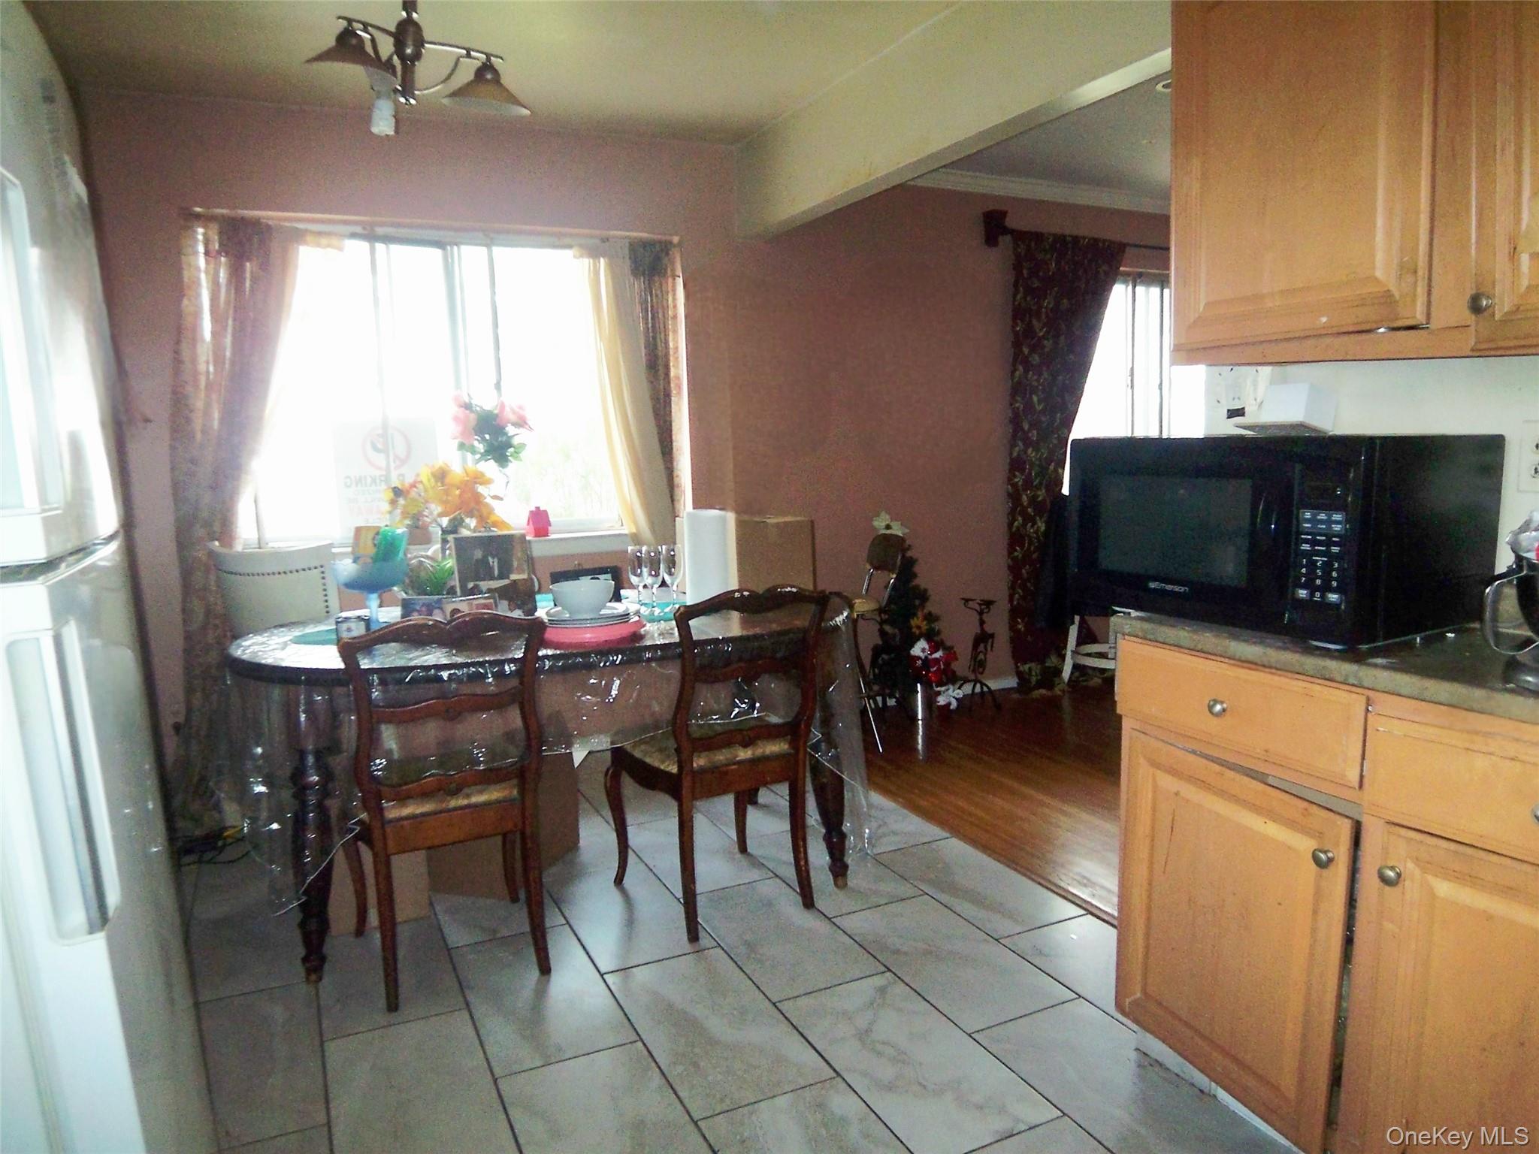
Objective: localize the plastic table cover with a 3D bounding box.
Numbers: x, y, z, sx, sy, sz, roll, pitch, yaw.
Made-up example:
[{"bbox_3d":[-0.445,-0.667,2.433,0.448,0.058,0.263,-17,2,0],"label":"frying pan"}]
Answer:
[{"bbox_3d":[-0.573,0.458,2.932,1.720,0.680,1.040,-4,8,-20],"label":"plastic table cover"}]

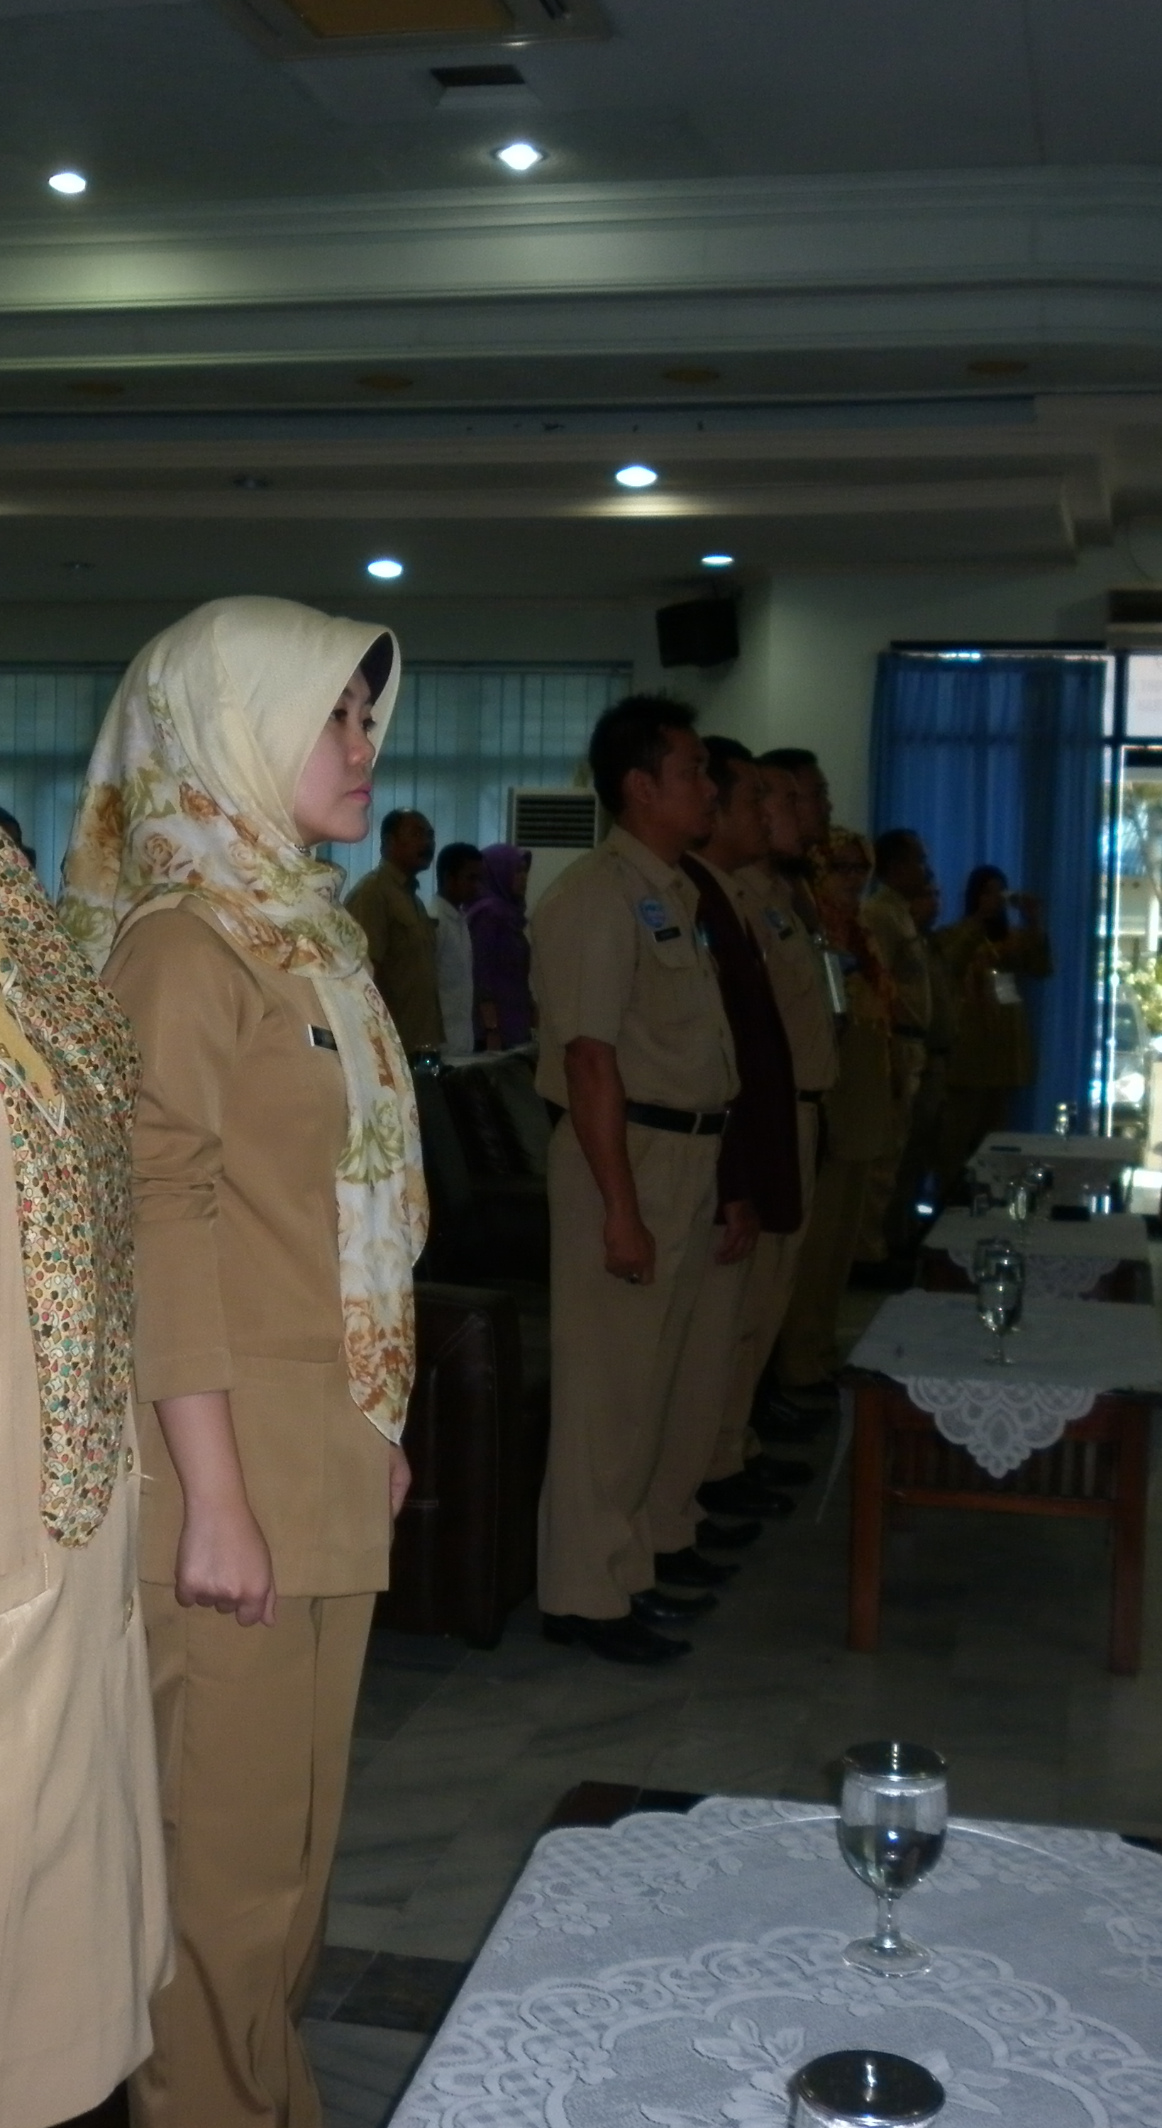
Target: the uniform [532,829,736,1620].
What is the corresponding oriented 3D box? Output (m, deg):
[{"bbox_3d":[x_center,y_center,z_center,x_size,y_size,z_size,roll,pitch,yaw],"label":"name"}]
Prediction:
[{"bbox_3d":[0.094,0.276,4.146,0.350,1.410,0.520,3,4,20],"label":"uniform"}]

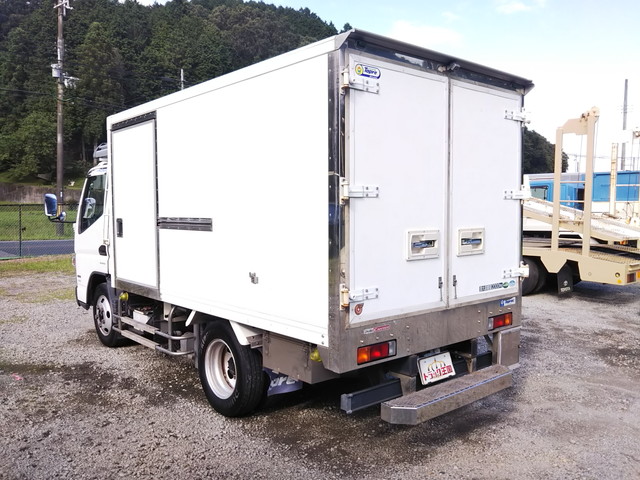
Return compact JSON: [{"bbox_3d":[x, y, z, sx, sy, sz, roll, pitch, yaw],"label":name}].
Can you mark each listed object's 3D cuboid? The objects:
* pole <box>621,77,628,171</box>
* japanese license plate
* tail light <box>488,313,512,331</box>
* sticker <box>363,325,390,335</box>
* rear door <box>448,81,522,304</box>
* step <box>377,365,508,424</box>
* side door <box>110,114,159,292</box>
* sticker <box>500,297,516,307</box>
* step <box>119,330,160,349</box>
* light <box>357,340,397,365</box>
[{"bbox_3d":[21.541,-5.856,39.299,0.270,10.870,0.270,0,3,0],"label":"pole"},{"bbox_3d":[0.761,0.831,3.600,0.330,0.165,0.015,-1,-15,-40],"label":"japanese license plate"},{"bbox_3d":[1.274,0.579,3.934,0.306,0.092,0.050,-3,4,-41],"label":"tail light"},{"bbox_3d":[0.322,0.496,3.097,0.210,0.027,0.005,-3,4,-41],"label":"sticker"},{"bbox_3d":[1.121,-0.308,3.786,0.855,1.430,0.080,-3,4,-41],"label":"rear door"},{"bbox_3d":[0.852,0.957,3.473,1.210,0.097,0.190,-3,4,-41],"label":"step"},{"bbox_3d":[-1.611,-0.315,4.906,0.080,1.470,0.985,-3,4,-41],"label":"side door"},{"bbox_3d":[1.354,0.447,3.983,0.194,0.047,0.005,-3,4,-41],"label":"sticker"},{"bbox_3d":[-1.628,0.901,5.026,0.070,0.035,0.740,-3,4,-41],"label":"step"},{"bbox_3d":[0.319,0.628,3.114,0.312,0.094,0.050,-3,4,-41],"label":"light"}]

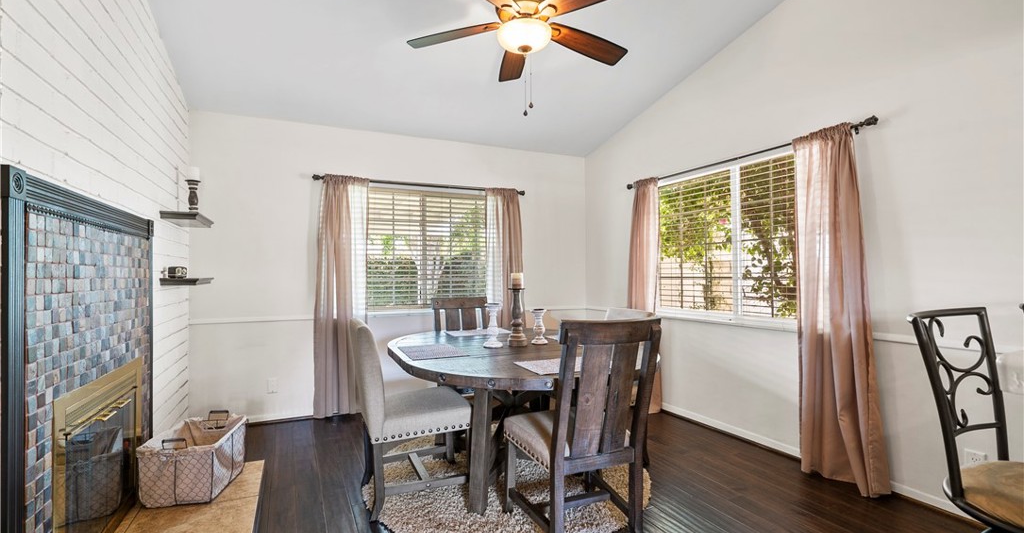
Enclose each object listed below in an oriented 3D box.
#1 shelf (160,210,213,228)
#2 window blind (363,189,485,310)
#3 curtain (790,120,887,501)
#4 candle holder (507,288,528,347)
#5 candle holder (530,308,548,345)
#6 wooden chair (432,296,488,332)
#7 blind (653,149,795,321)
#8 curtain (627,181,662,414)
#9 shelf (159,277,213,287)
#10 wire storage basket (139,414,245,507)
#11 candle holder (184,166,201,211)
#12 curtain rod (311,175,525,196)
[{"bbox_3d":[-2.203,-0.311,3.115,0.200,0.048,0.620,0,-1,-25],"label":"shelf"},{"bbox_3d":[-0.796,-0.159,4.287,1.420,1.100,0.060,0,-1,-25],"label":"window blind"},{"bbox_3d":[1.867,0.213,2.618,0.140,2.010,0.430,0,-1,-25],"label":"curtain"},{"bbox_3d":[0.030,0.307,2.808,0.120,0.360,0.120,0,-1,0],"label":"candle holder"},{"bbox_3d":[0.177,0.386,2.932,0.108,0.212,0.108,-1,-1,0],"label":"candle holder"},{"bbox_3d":[-0.328,0.764,3.585,0.500,1.000,0.570,0,-1,-25],"label":"wooden chair"},{"bbox_3d":[1.602,-0.172,3.344,0.080,1.140,1.440,0,-1,-26],"label":"blind"},{"bbox_3d":[1.177,0.242,4.103,0.130,2.020,0.420,0,-1,-25],"label":"curtain"},{"bbox_3d":[-2.175,0.102,3.071,0.200,0.048,0.610,0,-1,-26],"label":"shelf"},{"bbox_3d":[-1.825,1.106,2.668,0.370,0.330,0.540,0,-1,-11],"label":"wire storage basket"},{"bbox_3d":[-2.218,-0.510,3.162,0.092,0.370,0.092,0,-1,-26],"label":"candle holder"},{"bbox_3d":[-0.775,-0.745,4.224,1.990,0.050,0.070,0,-1,-24],"label":"curtain rod"}]

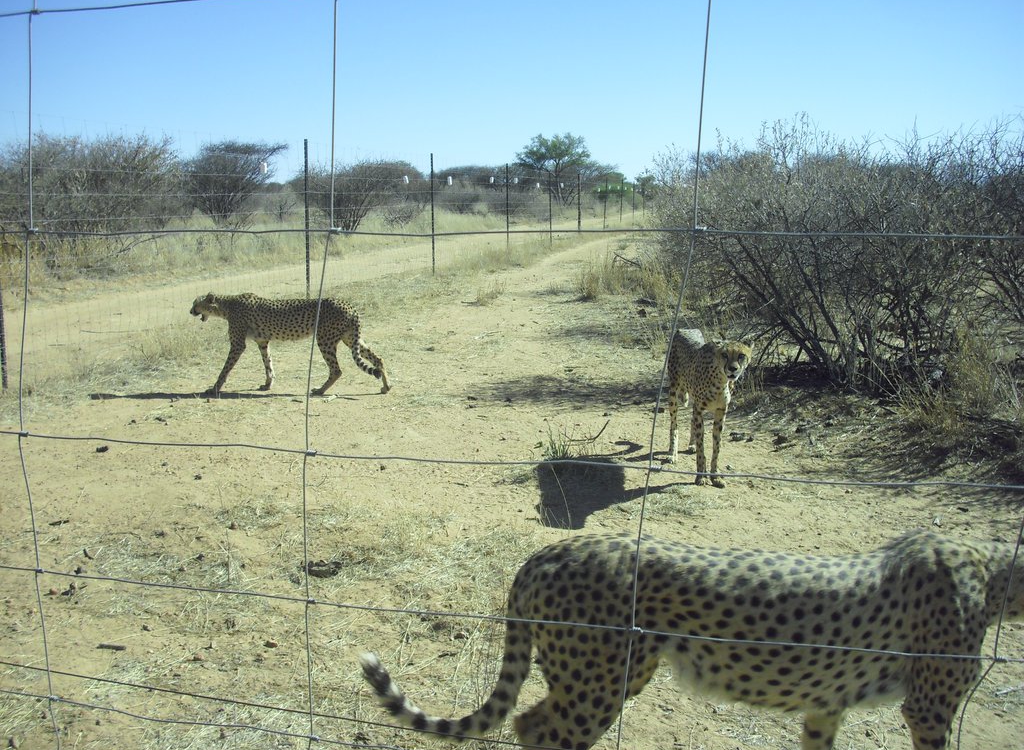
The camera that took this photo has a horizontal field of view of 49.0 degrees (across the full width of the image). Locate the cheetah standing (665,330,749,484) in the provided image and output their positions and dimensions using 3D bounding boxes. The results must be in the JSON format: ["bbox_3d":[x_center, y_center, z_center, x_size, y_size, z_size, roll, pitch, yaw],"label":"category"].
[{"bbox_3d":[1.045,0.131,6.207,0.310,0.800,1.340,-1,9,-4],"label":"cheetah standing"}]

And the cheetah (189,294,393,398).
[{"bbox_3d":[-1.680,-0.239,8.639,1.480,0.770,0.340,0,9,2],"label":"cheetah"}]

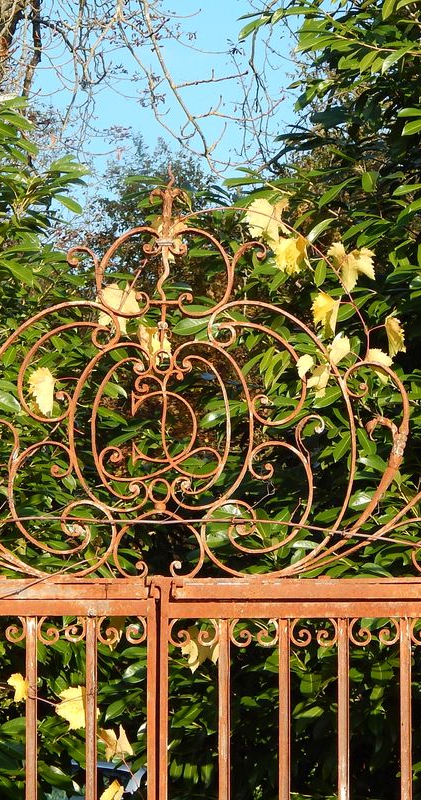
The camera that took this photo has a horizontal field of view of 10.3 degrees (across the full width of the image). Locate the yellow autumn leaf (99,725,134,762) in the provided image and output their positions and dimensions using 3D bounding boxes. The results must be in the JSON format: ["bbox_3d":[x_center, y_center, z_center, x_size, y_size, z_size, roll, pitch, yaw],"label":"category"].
[{"bbox_3d":[-0.193,0.703,4.800,0.074,0.076,0.045,0,-5,0],"label":"yellow autumn leaf"}]

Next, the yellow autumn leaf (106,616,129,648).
[{"bbox_3d":[-0.193,0.475,4.870,0.050,0.091,0.040,0,-5,0],"label":"yellow autumn leaf"}]

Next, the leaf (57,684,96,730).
[{"bbox_3d":[-0.273,0.632,4.800,0.090,0.094,0.030,0,-5,0],"label":"leaf"}]

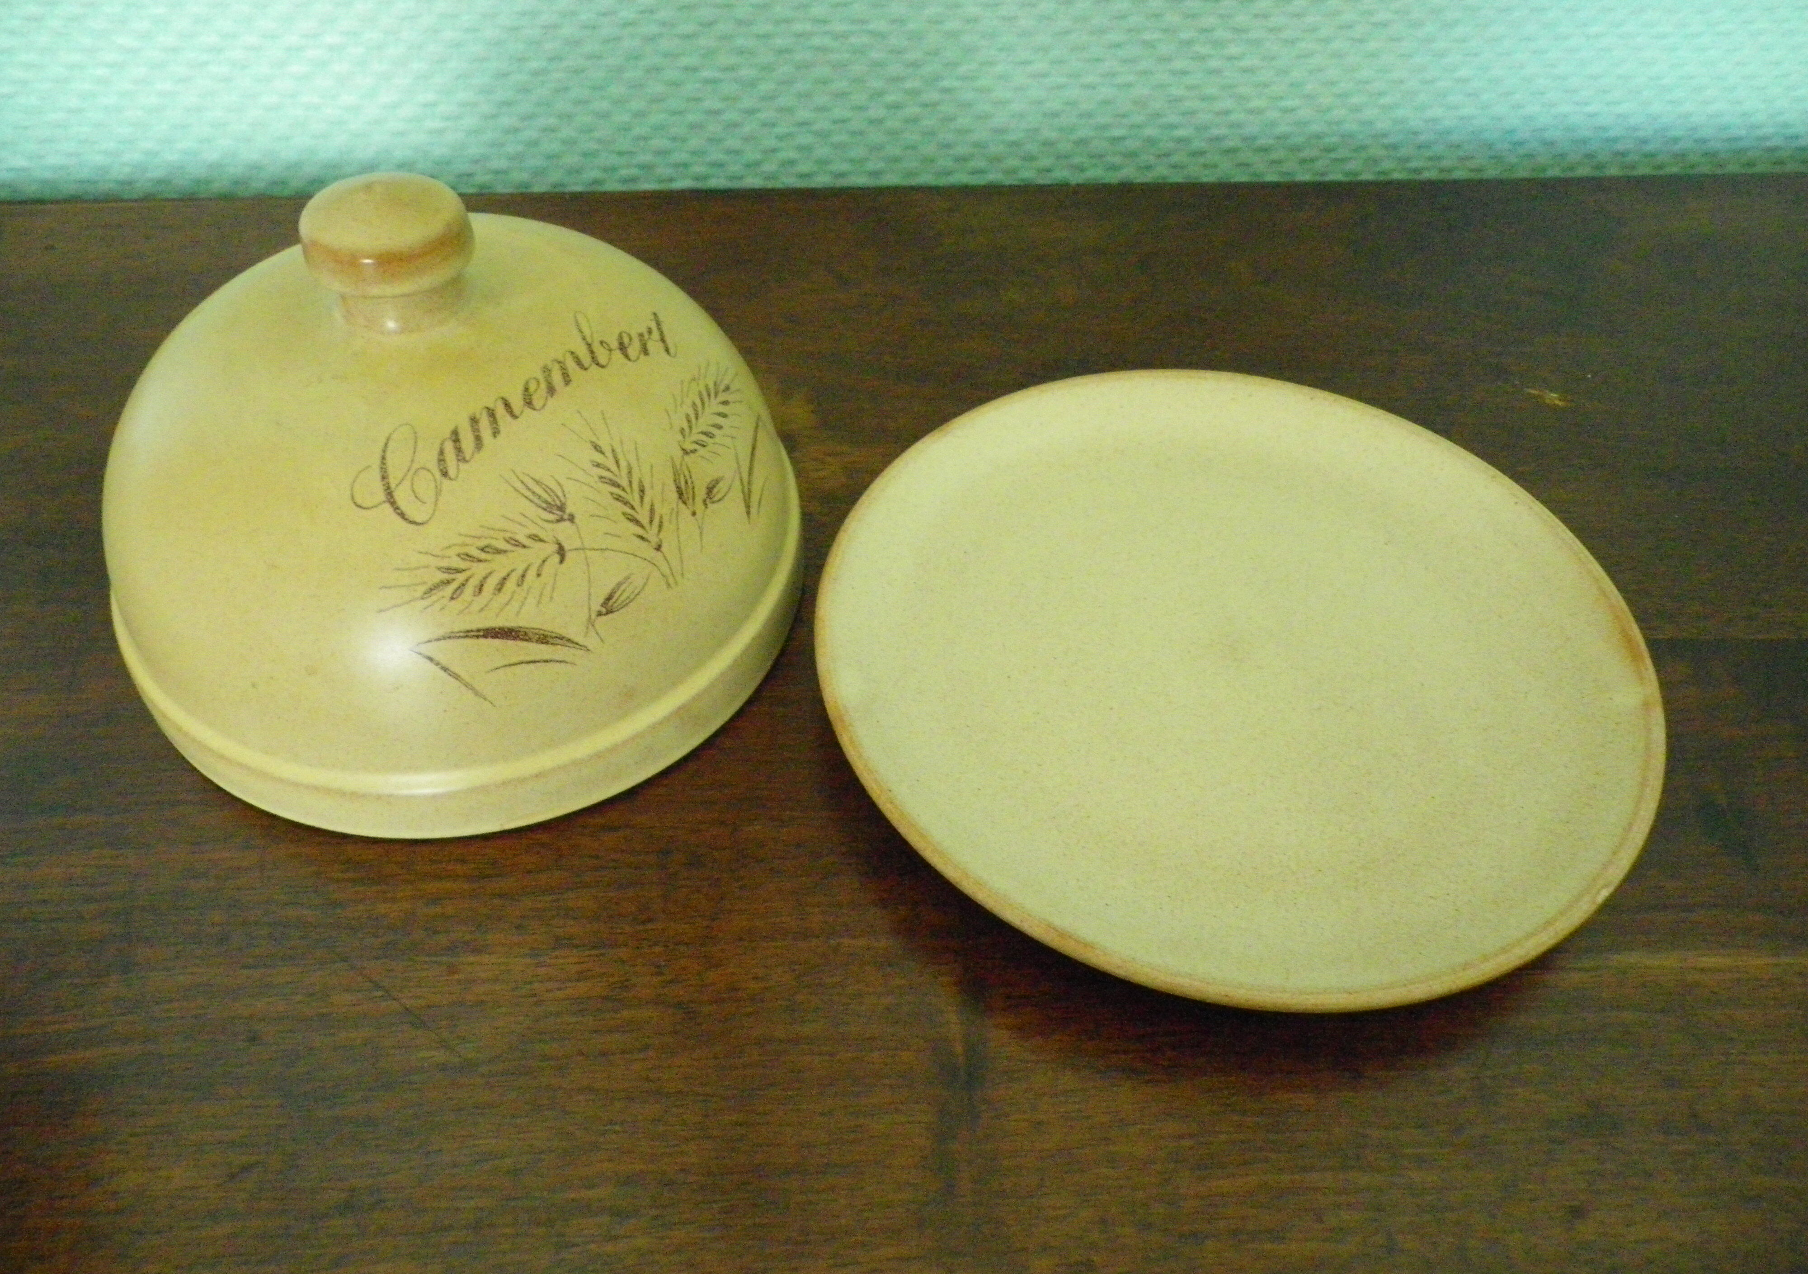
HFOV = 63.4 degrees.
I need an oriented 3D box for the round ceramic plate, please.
[{"bbox_3d":[0.077,0.005,0.350,0.195,0.024,0.195,1,48,-1],"label":"round ceramic plate"}]

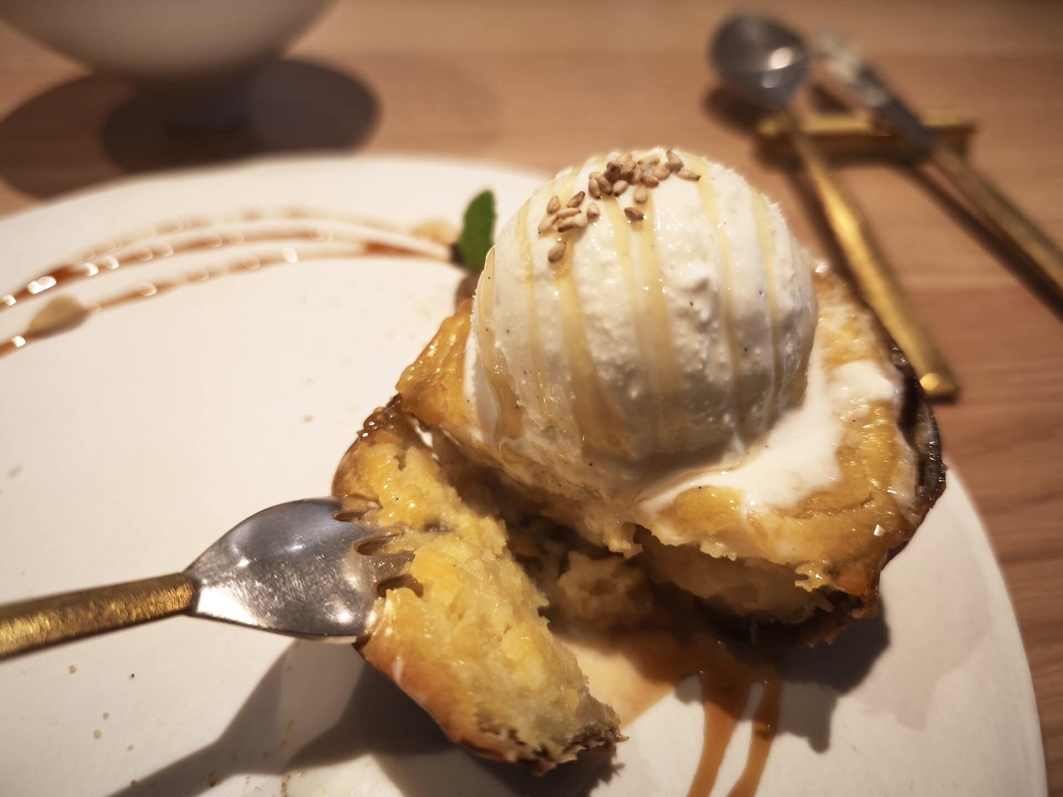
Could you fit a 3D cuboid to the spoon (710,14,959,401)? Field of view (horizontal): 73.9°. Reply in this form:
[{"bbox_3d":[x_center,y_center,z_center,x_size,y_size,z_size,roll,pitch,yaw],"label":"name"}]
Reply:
[{"bbox_3d":[0.094,-0.077,0.233,0.035,0.017,0.185,-4,54,-6],"label":"spoon"}]

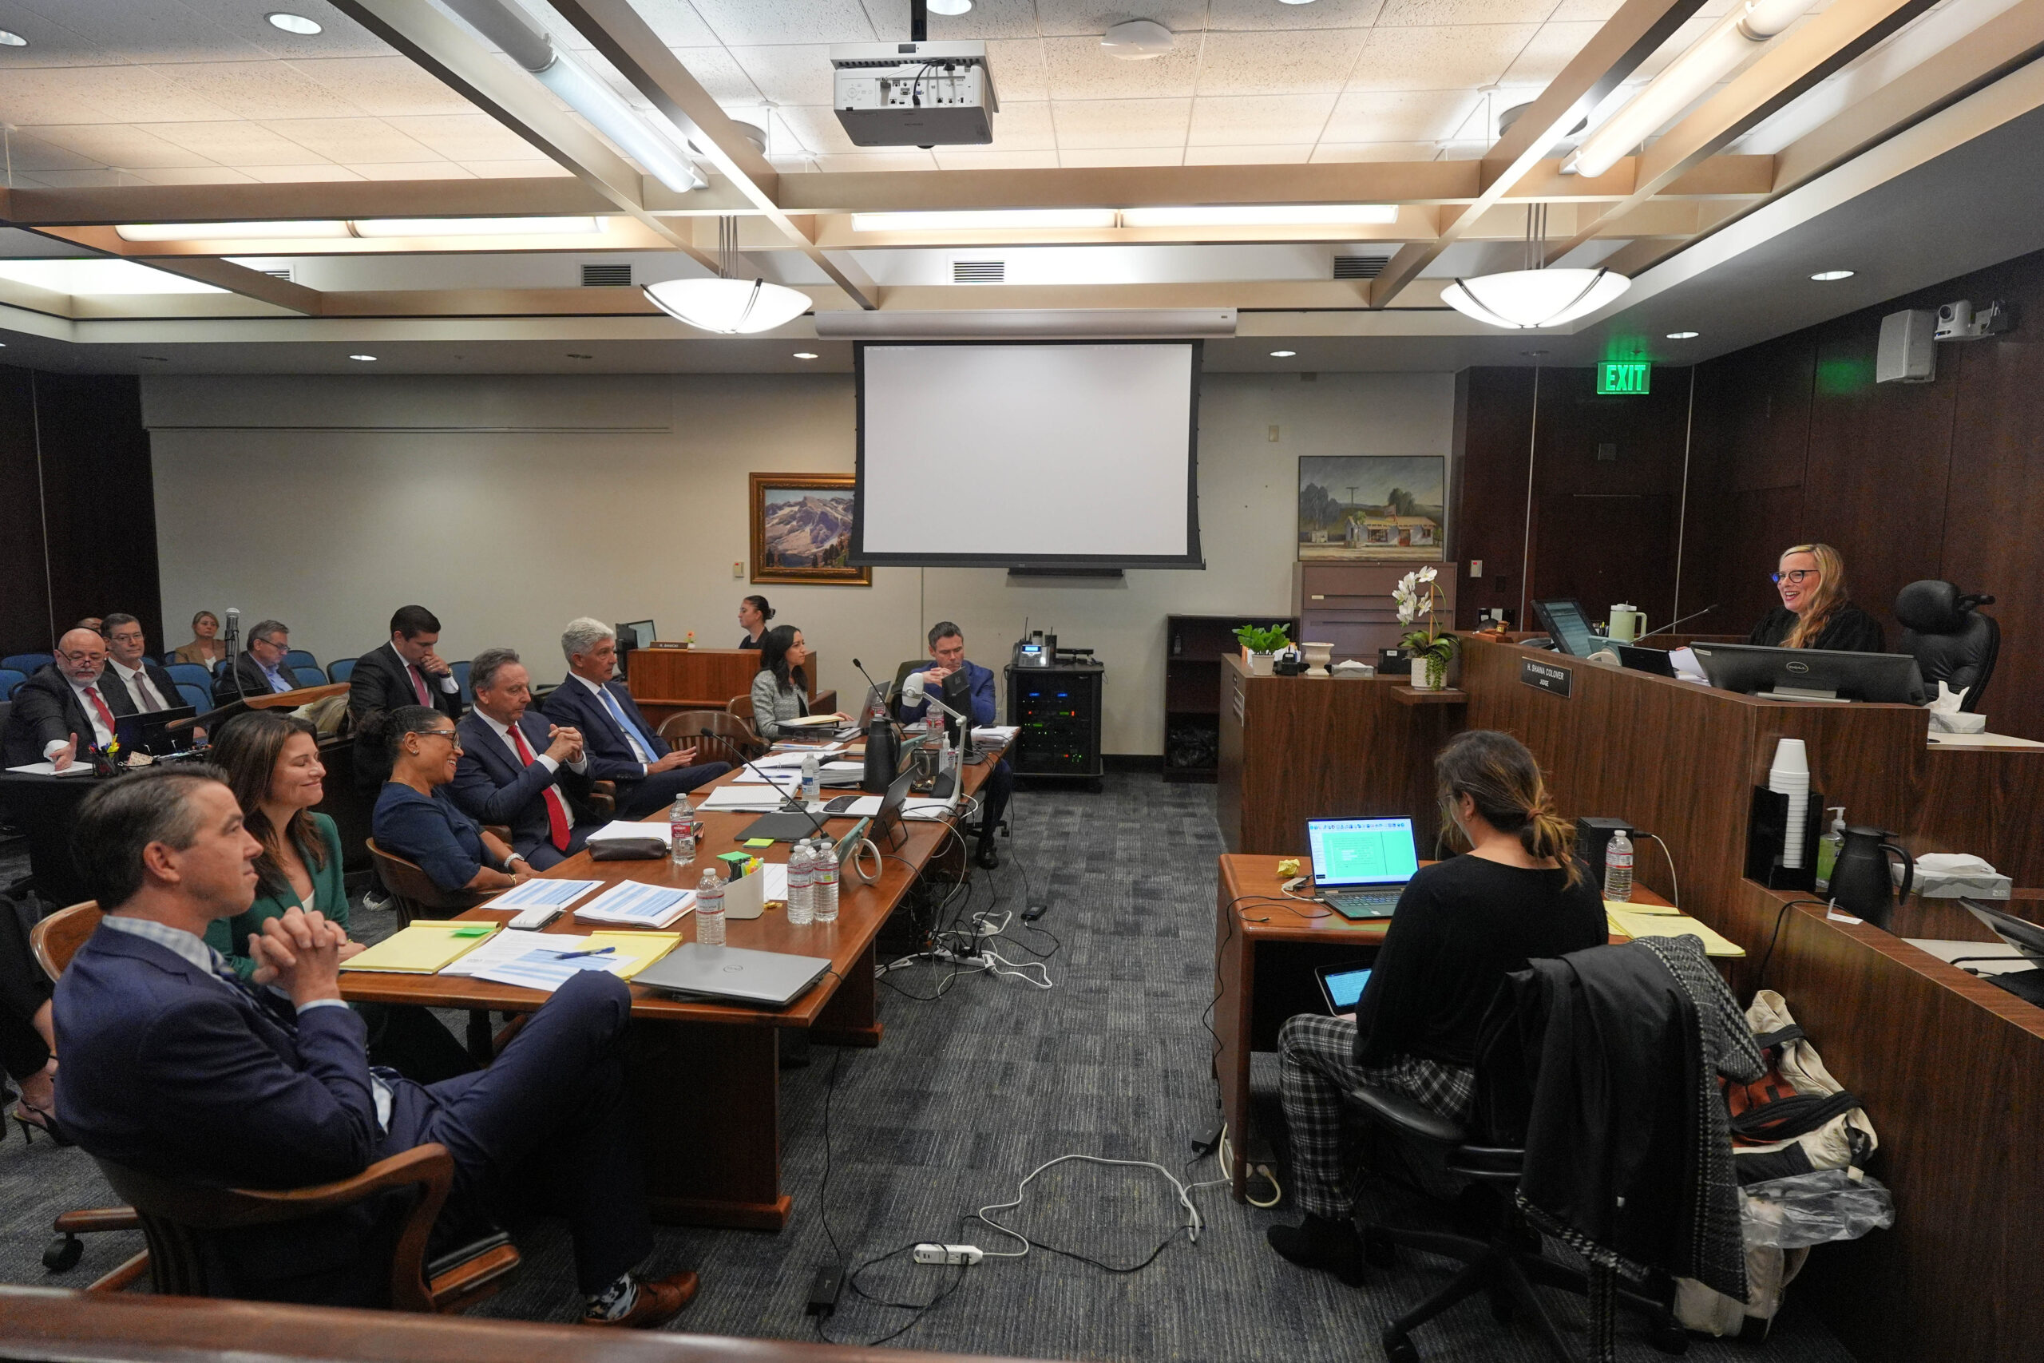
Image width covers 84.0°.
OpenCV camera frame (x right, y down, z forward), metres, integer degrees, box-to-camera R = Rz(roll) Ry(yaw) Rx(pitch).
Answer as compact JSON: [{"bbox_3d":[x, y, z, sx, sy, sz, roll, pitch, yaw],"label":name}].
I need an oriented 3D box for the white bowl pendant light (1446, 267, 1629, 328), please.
[{"bbox_3d":[2.272,-1.661,5.072,0.770,0.180,0.770,1,6,5],"label":"white bowl pendant light"}]

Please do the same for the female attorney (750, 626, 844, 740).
[{"bbox_3d":[-1.186,0.338,6.290,0.750,1.300,0.520,1,6,3],"label":"female attorney"}]

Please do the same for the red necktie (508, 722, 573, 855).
[{"bbox_3d":[-1.601,0.356,3.794,0.060,0.460,0.090,-20,4,7],"label":"red necktie"}]

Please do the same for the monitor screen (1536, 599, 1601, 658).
[{"bbox_3d":[2.256,-0.240,4.705,0.400,0.320,0.060,-4,-26,-38],"label":"monitor screen"}]

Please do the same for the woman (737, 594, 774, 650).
[{"bbox_3d":[-2.016,0.038,8.046,0.750,1.280,0.500,1,6,2],"label":"woman"}]

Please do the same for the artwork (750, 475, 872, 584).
[{"bbox_3d":[-1.690,-1.197,8.983,1.000,0.885,0.060,1,6,5],"label":"artwork"}]

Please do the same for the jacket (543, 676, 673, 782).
[{"bbox_3d":[-1.661,0.312,4.502,0.460,0.620,0.500,3,7,21],"label":"jacket"}]

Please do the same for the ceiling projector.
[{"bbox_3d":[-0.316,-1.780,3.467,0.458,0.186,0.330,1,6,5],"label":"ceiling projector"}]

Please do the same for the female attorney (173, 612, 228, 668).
[{"bbox_3d":[-6.123,0.079,8.755,0.750,1.220,0.500,3,6,22],"label":"female attorney"}]

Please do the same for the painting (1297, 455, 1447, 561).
[{"bbox_3d":[2.579,-1.271,8.426,1.110,0.760,0.050,1,6,5],"label":"painting"}]

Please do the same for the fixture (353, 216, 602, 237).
[{"bbox_3d":[-2.601,-2.154,5.372,1.250,0.130,0.150,1,6,5],"label":"fixture"}]

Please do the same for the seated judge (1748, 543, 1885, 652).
[{"bbox_3d":[2.581,0.135,3.878,0.780,1.240,0.540,-1,6,-13],"label":"seated judge"}]

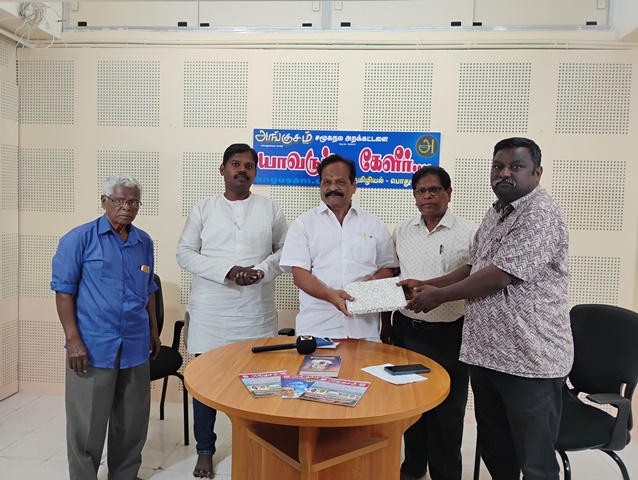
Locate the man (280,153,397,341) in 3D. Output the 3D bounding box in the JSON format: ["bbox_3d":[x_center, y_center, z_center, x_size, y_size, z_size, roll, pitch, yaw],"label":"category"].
[{"bbox_3d":[0.097,0.390,2.643,0.630,1.665,0.460,2,3,5],"label":"man"}]

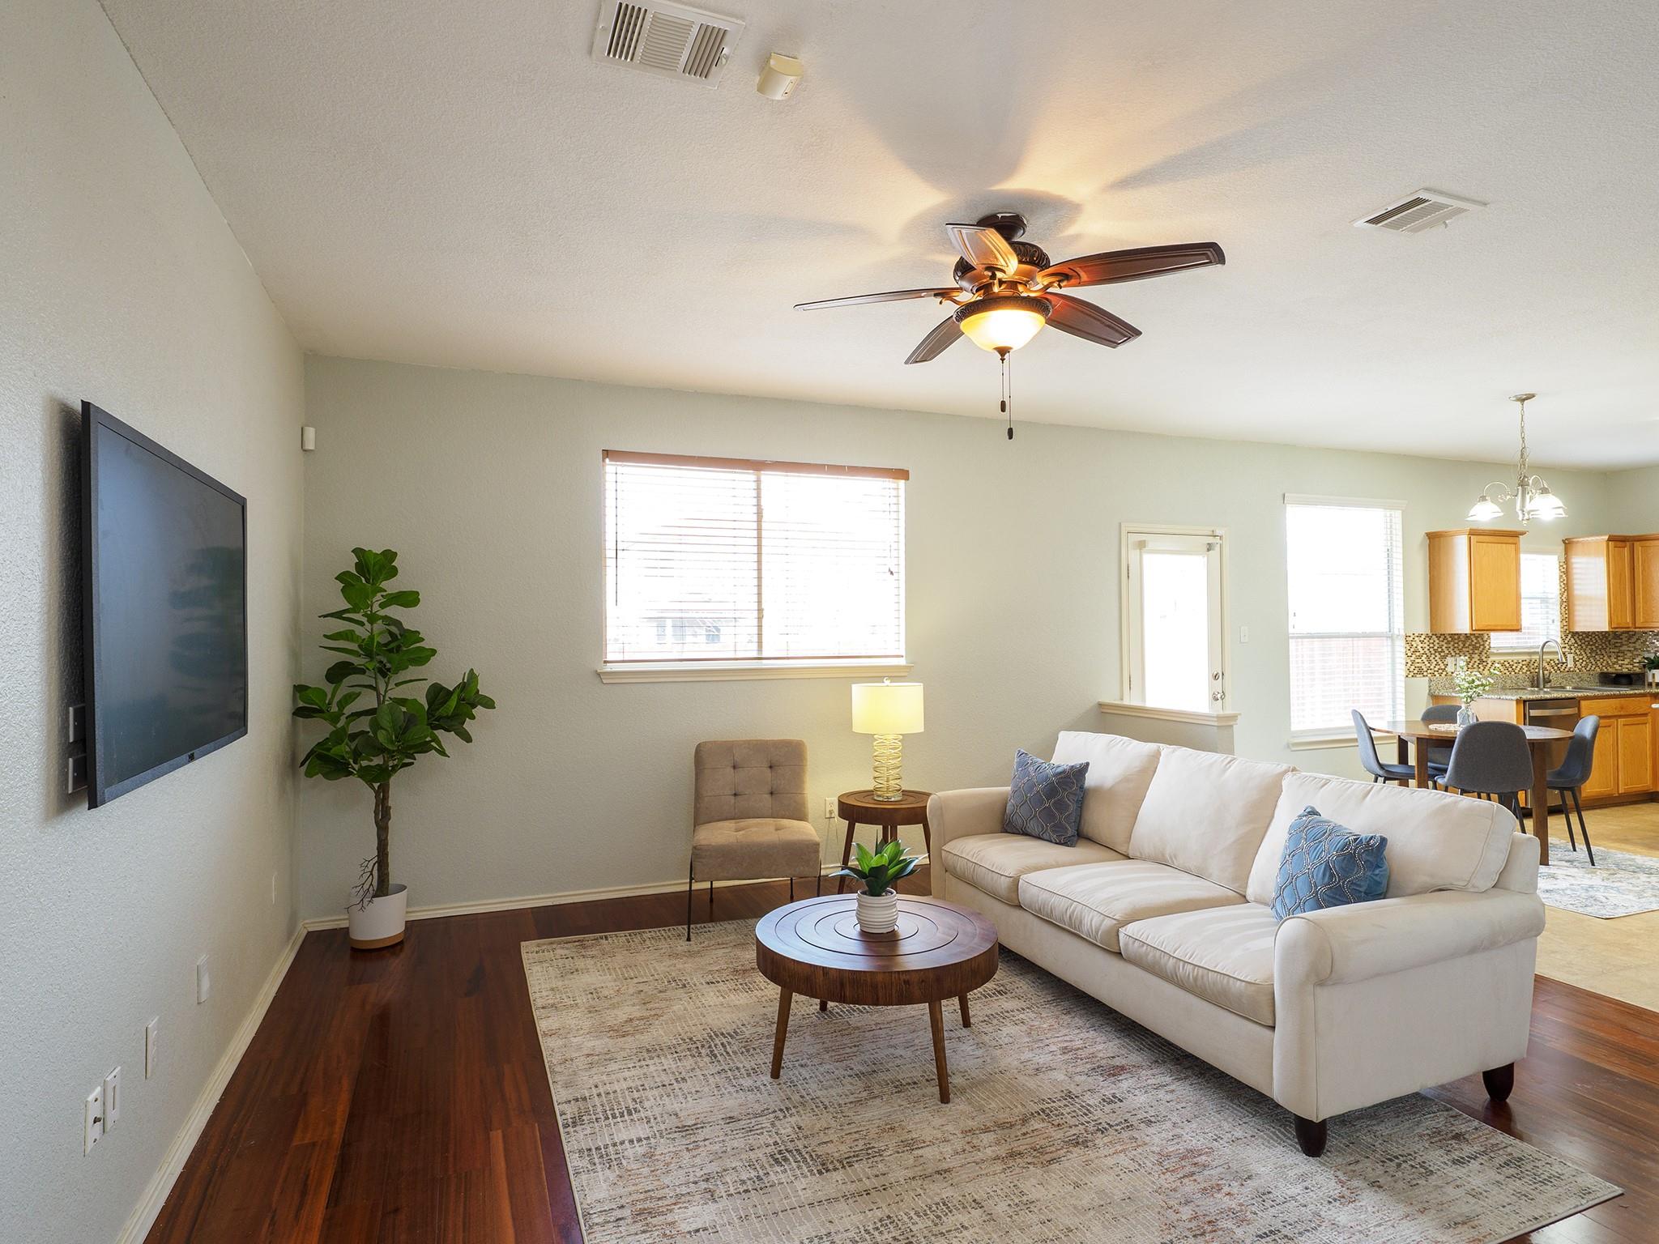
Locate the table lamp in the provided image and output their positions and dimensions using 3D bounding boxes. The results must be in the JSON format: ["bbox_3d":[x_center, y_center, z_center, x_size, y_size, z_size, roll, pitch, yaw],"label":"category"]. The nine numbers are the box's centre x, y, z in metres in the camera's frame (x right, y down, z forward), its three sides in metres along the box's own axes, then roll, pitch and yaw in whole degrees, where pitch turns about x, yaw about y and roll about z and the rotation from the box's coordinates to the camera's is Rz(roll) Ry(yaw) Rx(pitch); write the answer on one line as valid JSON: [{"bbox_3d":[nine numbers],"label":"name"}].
[{"bbox_3d":[0.305,0.614,4.516,0.383,0.624,0.383,0,-1,0],"label":"table lamp"}]

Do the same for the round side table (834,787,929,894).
[{"bbox_3d":[0.298,1.179,4.427,0.507,0.545,0.507,0,-1,0],"label":"round side table"}]

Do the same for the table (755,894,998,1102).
[{"bbox_3d":[0.157,1.218,2.868,0.785,0.420,0.785,0,-1,0],"label":"table"}]

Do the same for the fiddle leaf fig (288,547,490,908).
[{"bbox_3d":[-1.984,0.561,3.967,0.790,1.810,0.660,0,-1,-23],"label":"fiddle leaf fig"}]

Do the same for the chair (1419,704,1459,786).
[{"bbox_3d":[4.271,1.023,5.877,0.440,0.860,0.510,-1,-1,24],"label":"chair"}]

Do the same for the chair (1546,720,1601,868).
[{"bbox_3d":[4.319,0.997,5.309,0.530,0.860,0.460,-1,-1,23],"label":"chair"}]

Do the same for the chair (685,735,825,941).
[{"bbox_3d":[-0.376,1.026,4.267,0.600,0.850,0.700,0,-1,-7],"label":"chair"}]

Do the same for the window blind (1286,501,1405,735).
[{"bbox_3d":[3.951,-0.054,6.543,1.234,1.731,0.060,0,-1,-21],"label":"window blind"}]

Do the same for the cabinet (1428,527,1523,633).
[{"bbox_3d":[5.004,-0.309,6.686,0.597,0.766,0.330,0,-1,-20],"label":"cabinet"}]

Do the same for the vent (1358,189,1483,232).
[{"bbox_3d":[1.928,-1.325,2.822,0.300,0.025,0.250,0,-1,-21],"label":"vent"}]

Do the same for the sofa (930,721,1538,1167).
[{"bbox_3d":[1.305,0.975,3.295,0.914,0.894,2.095,0,-1,-23],"label":"sofa"}]

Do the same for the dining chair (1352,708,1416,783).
[{"bbox_3d":[3.748,1.024,5.679,0.510,0.860,0.440,-1,-1,24],"label":"dining chair"}]

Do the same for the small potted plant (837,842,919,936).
[{"bbox_3d":[0.157,0.875,2.860,0.268,0.292,0.255,0,-1,0],"label":"small potted plant"}]

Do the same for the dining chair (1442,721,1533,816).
[{"bbox_3d":[3.911,1.015,5.153,0.440,0.860,0.510,-1,-1,24],"label":"dining chair"}]

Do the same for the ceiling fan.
[{"bbox_3d":[0.562,-1.096,2.841,1.330,0.452,1.330,0,-1,0],"label":"ceiling fan"}]

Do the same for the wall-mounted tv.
[{"bbox_3d":[-1.536,-0.021,2.034,0.050,0.703,1.159,0,-1,-23],"label":"wall-mounted tv"}]

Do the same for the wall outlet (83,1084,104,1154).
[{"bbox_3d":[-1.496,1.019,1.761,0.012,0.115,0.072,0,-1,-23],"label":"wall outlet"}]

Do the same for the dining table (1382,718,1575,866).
[{"bbox_3d":[4.040,1.053,5.441,1.040,0.755,1.040,-1,-1,19],"label":"dining table"}]

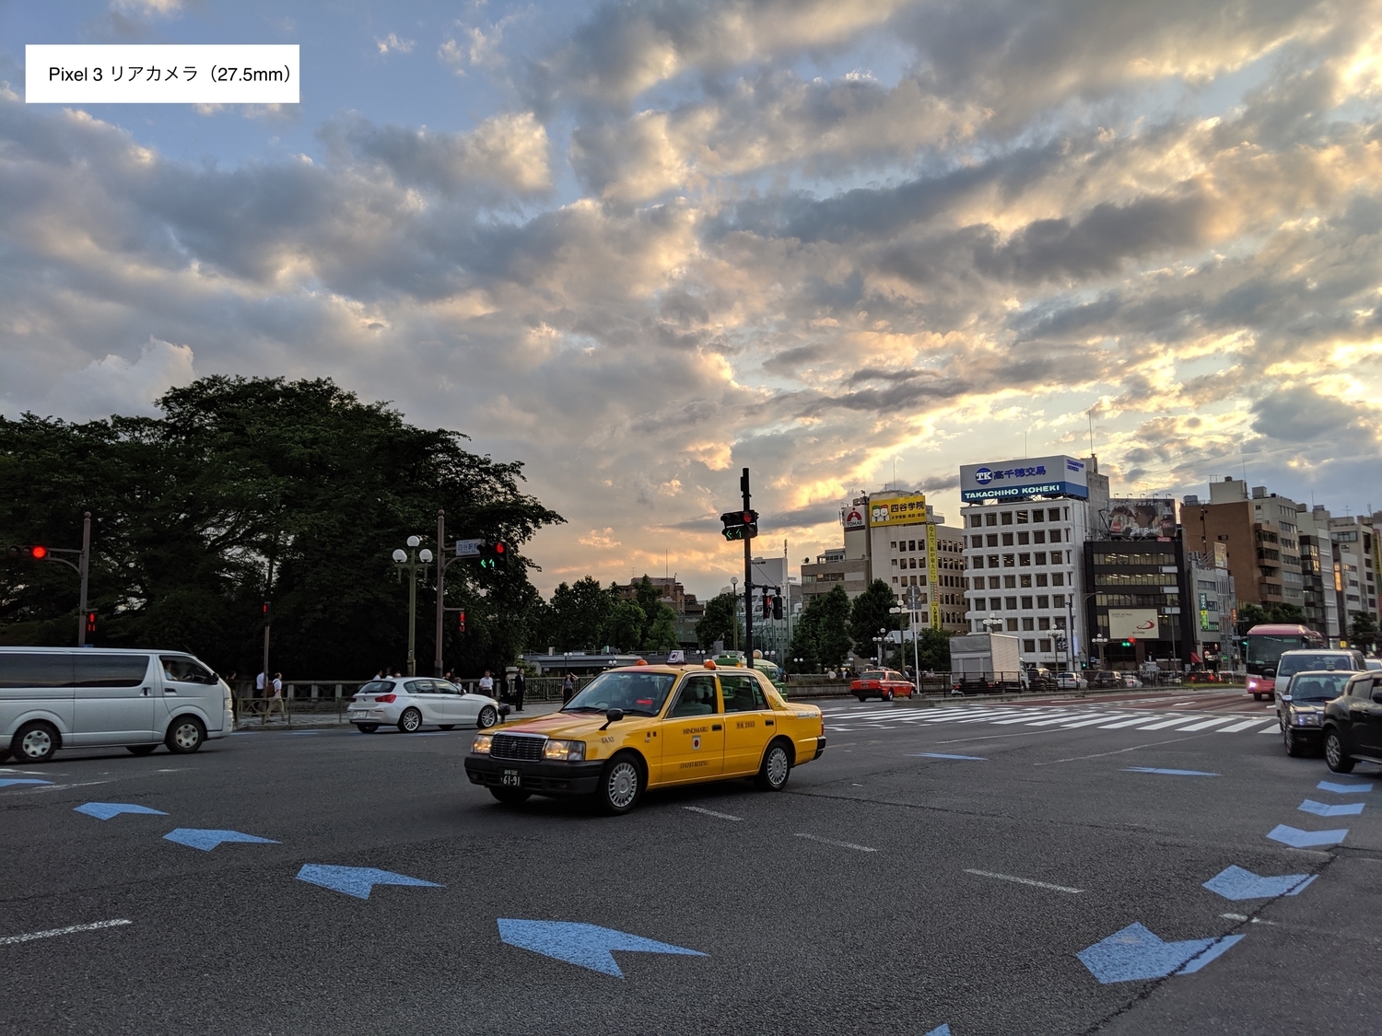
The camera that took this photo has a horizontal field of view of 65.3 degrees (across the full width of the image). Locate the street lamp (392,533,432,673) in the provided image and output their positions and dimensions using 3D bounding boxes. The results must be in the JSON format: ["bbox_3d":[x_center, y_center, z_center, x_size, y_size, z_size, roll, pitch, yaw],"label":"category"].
[{"bbox_3d":[-9.244,3.564,35.568,1.400,6.072,1.400,1,-8,-14],"label":"street lamp"}]

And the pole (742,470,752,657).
[{"bbox_3d":[1.588,2.032,29.507,0.240,6.930,0.240,-1,-8,3],"label":"pole"}]

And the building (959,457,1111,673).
[{"bbox_3d":[58.452,9.437,185.135,17.800,35.847,19.000,-6,-9,34],"label":"building"}]

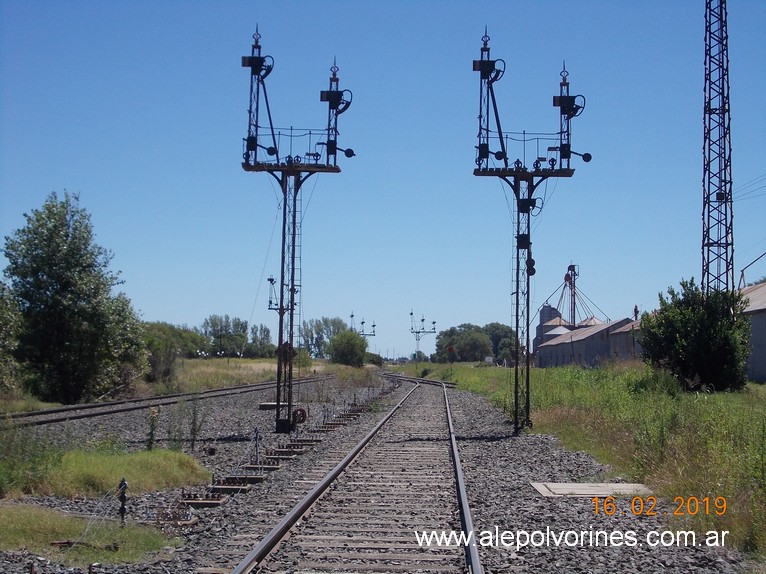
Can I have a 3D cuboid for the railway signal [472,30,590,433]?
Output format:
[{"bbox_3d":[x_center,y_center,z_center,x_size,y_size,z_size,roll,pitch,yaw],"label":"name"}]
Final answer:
[{"bbox_3d":[3.493,-1.356,31.167,2.790,9.550,1.000,1,-3,3],"label":"railway signal"}]

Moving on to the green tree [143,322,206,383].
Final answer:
[{"bbox_3d":[-13.684,4.329,87.112,4.200,4.000,3.990,1,-3,3],"label":"green tree"}]

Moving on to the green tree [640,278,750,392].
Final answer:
[{"bbox_3d":[18.173,2.812,77.185,6.400,6.630,6.080,1,-3,3],"label":"green tree"}]

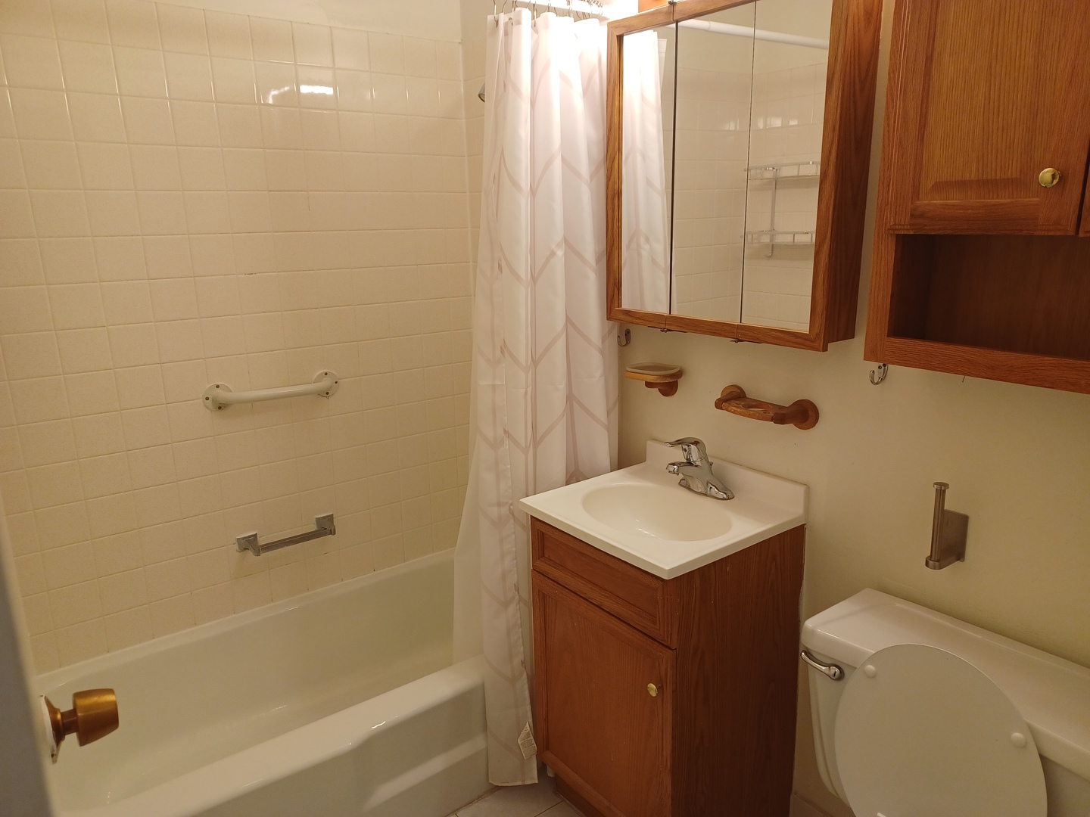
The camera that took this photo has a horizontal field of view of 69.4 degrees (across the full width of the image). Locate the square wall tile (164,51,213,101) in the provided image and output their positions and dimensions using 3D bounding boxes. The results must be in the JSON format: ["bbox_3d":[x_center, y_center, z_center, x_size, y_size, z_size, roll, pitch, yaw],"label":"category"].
[{"bbox_3d":[-0.901,-0.839,1.997,0.108,0.108,0.010,-11,17,-35],"label":"square wall tile"}]

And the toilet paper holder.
[{"bbox_3d":[0.701,0.201,1.388,0.076,0.160,0.050,-11,17,-35],"label":"toilet paper holder"}]

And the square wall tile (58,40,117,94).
[{"bbox_3d":[-1.081,-0.806,1.867,0.108,0.108,0.010,-11,17,-35],"label":"square wall tile"}]

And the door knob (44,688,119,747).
[{"bbox_3d":[-0.475,0.320,0.810,0.062,0.066,0.066,-11,17,-35],"label":"door knob"}]

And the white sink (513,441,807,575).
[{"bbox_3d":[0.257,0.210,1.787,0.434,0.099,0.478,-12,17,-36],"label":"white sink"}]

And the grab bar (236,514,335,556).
[{"bbox_3d":[-0.756,0.381,2.348,0.289,0.047,0.065,-11,17,-35],"label":"grab bar"}]

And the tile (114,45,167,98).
[{"bbox_3d":[-0.991,-0.822,1.933,0.108,0.108,0.010,-11,17,-35],"label":"tile"}]

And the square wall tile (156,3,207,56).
[{"bbox_3d":[-0.905,-0.946,1.969,0.108,0.108,0.010,-11,17,-35],"label":"square wall tile"}]

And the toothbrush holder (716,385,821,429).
[{"bbox_3d":[0.469,0.002,1.749,0.076,0.067,0.265,-12,17,-36],"label":"toothbrush holder"}]

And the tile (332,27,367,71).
[{"bbox_3d":[-0.549,-1.012,2.223,0.108,0.108,0.010,-11,17,-35],"label":"tile"}]

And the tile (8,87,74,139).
[{"bbox_3d":[-1.169,-0.681,1.831,0.108,0.108,0.010,-11,17,-35],"label":"tile"}]

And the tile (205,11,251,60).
[{"bbox_3d":[-0.816,-0.962,2.033,0.108,0.108,0.010,-11,17,-35],"label":"tile"}]

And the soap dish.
[{"bbox_3d":[0.260,-0.058,1.899,0.112,0.079,0.130,-11,17,-35],"label":"soap dish"}]

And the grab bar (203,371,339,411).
[{"bbox_3d":[-0.759,-0.044,2.246,0.390,0.082,0.066,-11,17,-35],"label":"grab bar"}]

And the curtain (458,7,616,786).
[{"bbox_3d":[0.027,0.035,1.956,0.440,1.850,0.165,-11,17,-35],"label":"curtain"}]

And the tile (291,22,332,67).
[{"bbox_3d":[-0.637,-0.995,2.160,0.108,0.107,0.010,-11,17,-35],"label":"tile"}]

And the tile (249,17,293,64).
[{"bbox_3d":[-0.727,-0.979,2.097,0.108,0.108,0.010,-11,17,-35],"label":"tile"}]

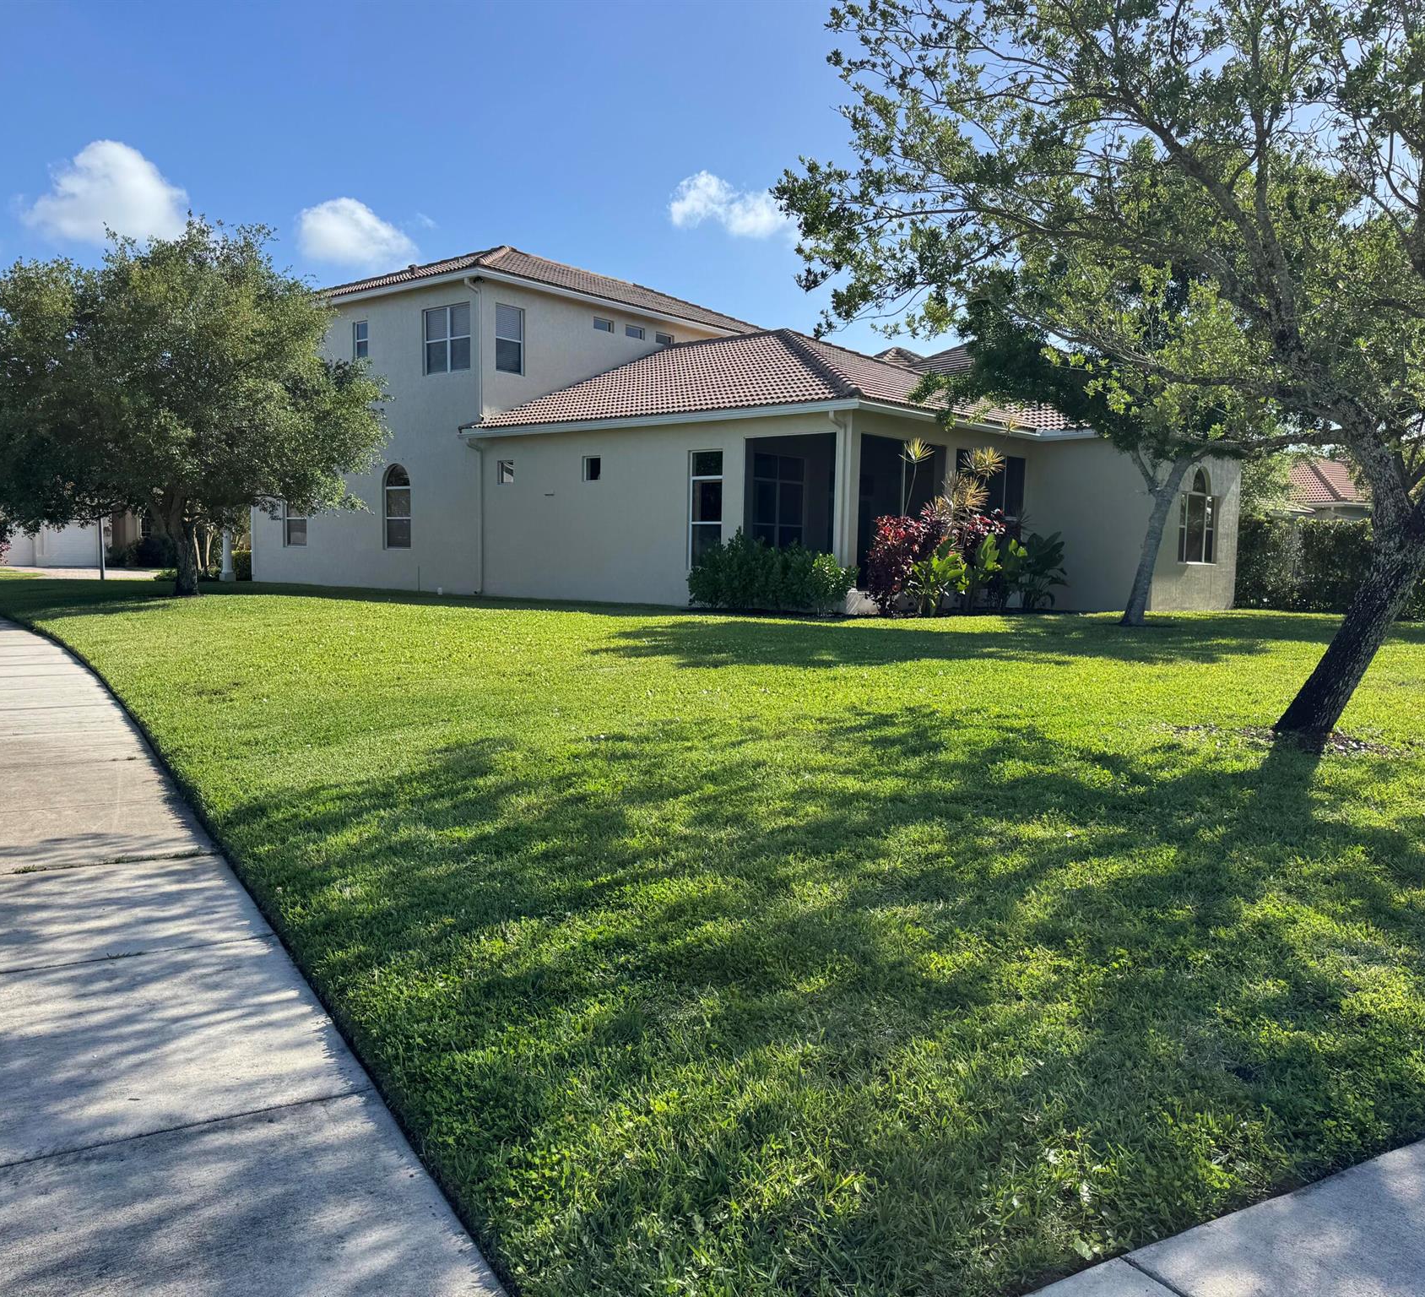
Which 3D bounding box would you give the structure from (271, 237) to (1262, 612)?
[{"bbox_3d":[-0.103,-6.587,31.867,24.054,10.317,14.307,5,6,39],"label":"structure"}]

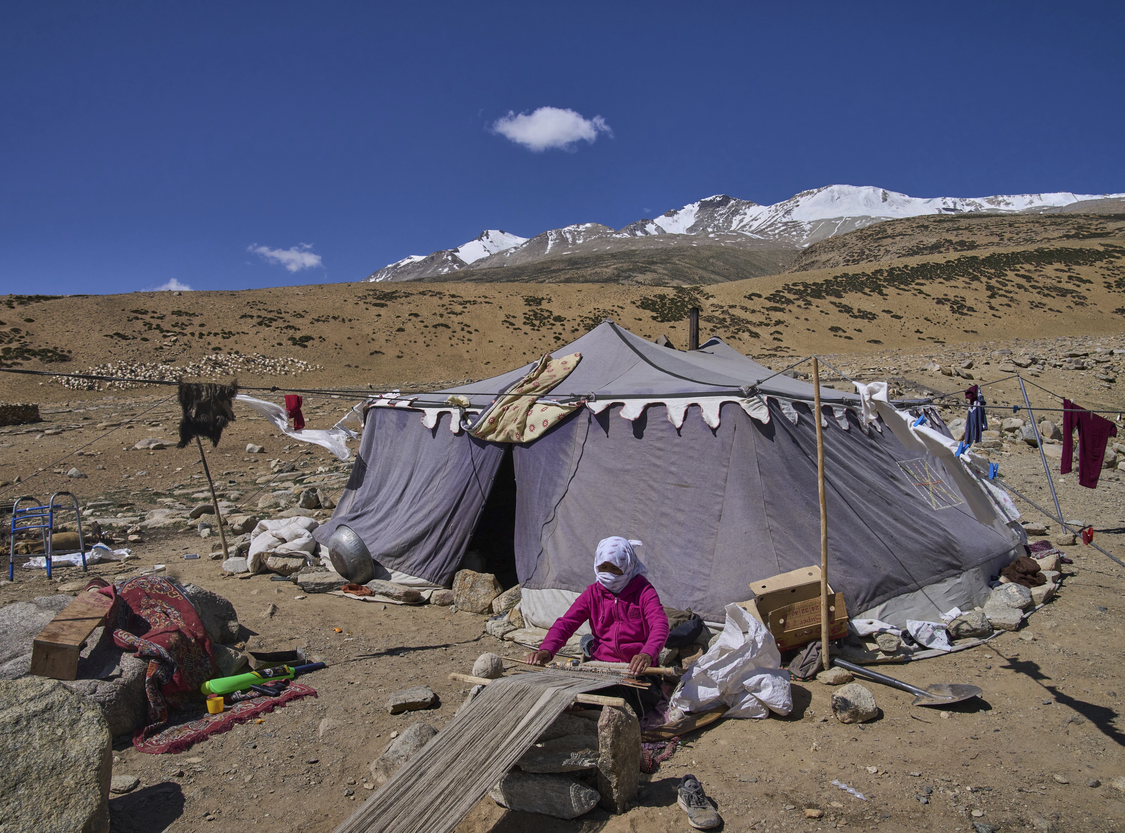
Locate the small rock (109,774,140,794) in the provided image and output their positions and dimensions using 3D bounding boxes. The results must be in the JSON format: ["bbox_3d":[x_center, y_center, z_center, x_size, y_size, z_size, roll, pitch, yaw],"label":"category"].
[{"bbox_3d":[-1.855,1.545,3.510,0.140,0.055,0.110,0,0,-28],"label":"small rock"}]

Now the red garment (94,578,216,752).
[{"bbox_3d":[-2.130,1.190,4.380,0.600,0.640,0.750,0,0,-27],"label":"red garment"}]

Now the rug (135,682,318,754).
[{"bbox_3d":[-1.740,1.530,4.330,0.360,0.080,0.950,0,0,29],"label":"rug"}]

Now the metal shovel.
[{"bbox_3d":[1.905,1.460,4.620,0.820,0.130,0.240,0,0,36],"label":"metal shovel"}]

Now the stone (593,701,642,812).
[{"bbox_3d":[0.228,1.365,3.360,0.130,0.400,0.160,0,0,30],"label":"stone"}]

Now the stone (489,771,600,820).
[{"bbox_3d":[-0.070,1.450,3.260,0.410,0.130,0.200,0,1,12],"label":"stone"}]

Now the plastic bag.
[{"bbox_3d":[0.900,1.305,4.500,0.600,0.510,0.460,0,0,0],"label":"plastic bag"}]

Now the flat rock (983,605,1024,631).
[{"bbox_3d":[3.170,1.455,6.000,0.300,0.130,0.280,0,0,24],"label":"flat rock"}]

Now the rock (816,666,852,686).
[{"bbox_3d":[1.520,1.445,4.660,0.195,0.095,0.140,0,1,0],"label":"rock"}]

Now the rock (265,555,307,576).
[{"bbox_3d":[-2.600,1.400,7.850,0.390,0.180,0.280,0,0,0],"label":"rock"}]

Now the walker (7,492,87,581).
[{"bbox_3d":[-4.860,1.110,7.870,0.520,0.820,0.460,0,1,16],"label":"walker"}]

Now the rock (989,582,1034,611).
[{"bbox_3d":[3.380,1.350,6.280,0.290,0.180,0.250,0,0,28],"label":"rock"}]

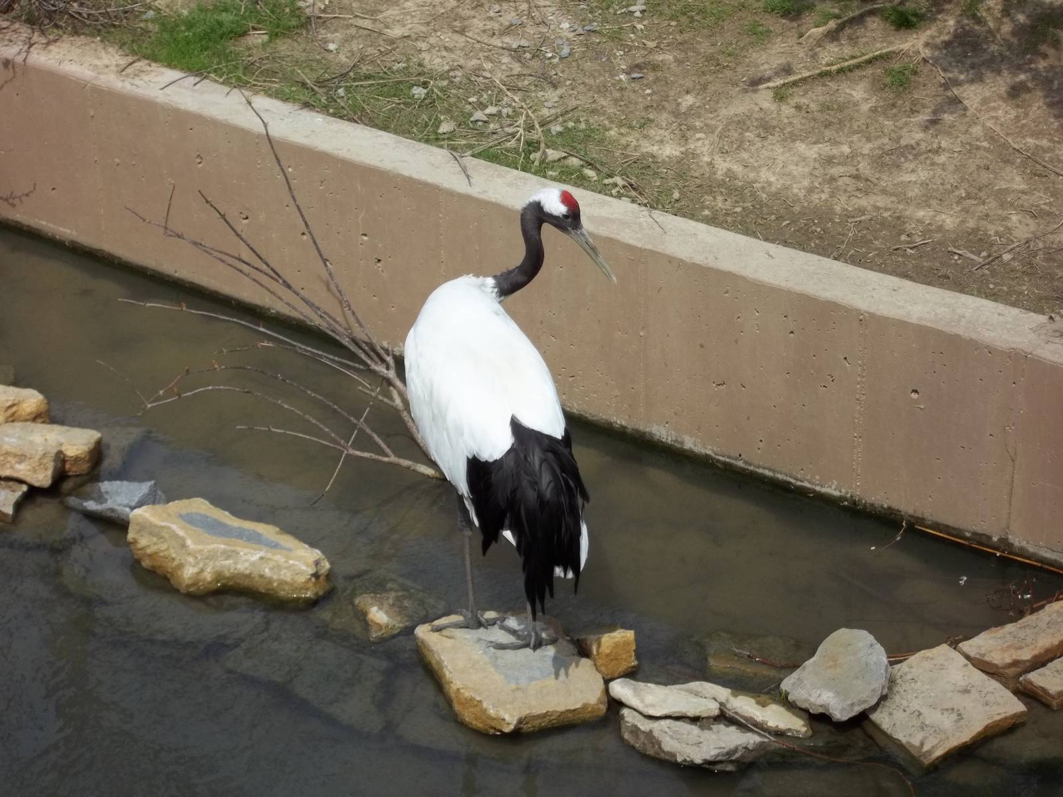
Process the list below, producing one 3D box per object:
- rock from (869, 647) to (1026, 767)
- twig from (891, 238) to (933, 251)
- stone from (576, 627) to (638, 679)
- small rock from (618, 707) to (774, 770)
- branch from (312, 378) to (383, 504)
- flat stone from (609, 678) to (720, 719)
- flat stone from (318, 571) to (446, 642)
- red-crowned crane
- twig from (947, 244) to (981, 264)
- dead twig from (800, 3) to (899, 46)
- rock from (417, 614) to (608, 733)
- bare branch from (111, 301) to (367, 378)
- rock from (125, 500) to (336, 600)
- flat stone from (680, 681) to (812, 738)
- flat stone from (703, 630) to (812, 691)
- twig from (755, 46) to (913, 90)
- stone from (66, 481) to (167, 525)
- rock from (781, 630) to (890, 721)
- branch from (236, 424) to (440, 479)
[{"bbox_3d":[0.931,0.689,6.619,0.310,0.075,0.265,-20,35,-30],"label":"rock"},{"bbox_3d":[0.963,-0.390,7.457,0.120,0.015,0.022,-15,32,-23],"label":"twig"},{"bbox_3d":[0.173,0.593,6.806,0.145,0.090,0.110,2,30,4],"label":"stone"},{"bbox_3d":[0.345,0.741,6.436,0.320,0.090,0.140,8,30,16],"label":"small rock"},{"bbox_3d":[-0.470,0.109,7.553,0.020,0.170,0.408,12,31,22],"label":"branch"},{"bbox_3d":[0.285,0.672,6.467,0.240,0.045,0.100,12,31,23],"label":"flat stone"},{"bbox_3d":[-0.351,0.493,6.978,0.250,0.090,0.200,14,32,26],"label":"flat stone"},{"bbox_3d":[0.000,0.085,6.571,0.480,1.080,0.600,-12,31,-19],"label":"red-crowned crane"},{"bbox_3d":[1.086,-0.359,7.396,0.030,0.022,0.106,-26,38,-37],"label":"twig"},{"bbox_3d":[0.928,-1.096,8.610,0.393,0.060,0.050,-22,36,-33],"label":"dead twig"},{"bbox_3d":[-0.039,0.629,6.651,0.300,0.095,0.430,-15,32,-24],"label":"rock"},{"bbox_3d":[-0.788,-0.174,7.980,0.820,0.080,0.050,14,32,26],"label":"bare branch"},{"bbox_3d":[-0.729,0.376,7.081,0.490,0.140,0.220,15,32,27],"label":"rock"},{"bbox_3d":[0.476,0.695,6.640,0.300,0.065,0.120,17,34,28],"label":"flat stone"},{"bbox_3d":[0.521,0.604,6.779,0.240,0.060,0.140,5,29,11],"label":"flat stone"},{"bbox_3d":[0.860,-0.934,8.320,0.530,0.045,0.035,-16,32,-26],"label":"twig"},{"bbox_3d":[-1.026,0.259,7.390,0.230,0.070,0.150,12,31,22],"label":"stone"},{"bbox_3d":[0.691,0.627,6.694,0.235,0.120,0.215,5,30,10],"label":"rock"},{"bbox_3d":[-0.493,0.139,7.534,0.534,0.120,0.090,5,30,11],"label":"branch"}]

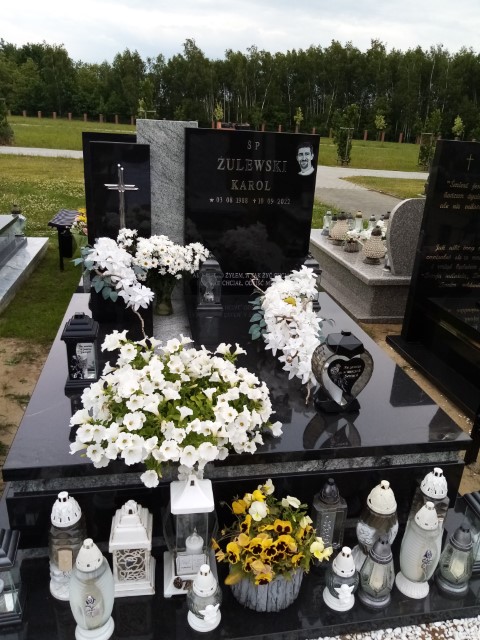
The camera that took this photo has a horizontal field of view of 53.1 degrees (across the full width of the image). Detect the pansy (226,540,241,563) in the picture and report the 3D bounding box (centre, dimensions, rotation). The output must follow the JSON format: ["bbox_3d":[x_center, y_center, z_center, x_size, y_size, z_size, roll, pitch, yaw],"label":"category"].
[{"bbox_3d":[-0.019,0.662,1.375,0.046,0.060,0.025,11,3,18],"label":"pansy"}]

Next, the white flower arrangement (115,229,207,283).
[{"bbox_3d":[-0.454,-0.372,2.817,0.540,0.310,0.380,0,22,-8],"label":"white flower arrangement"}]

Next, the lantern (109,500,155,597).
[{"bbox_3d":[-0.323,0.669,1.446,0.132,0.328,0.130,0,22,-8],"label":"lantern"}]

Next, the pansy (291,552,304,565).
[{"bbox_3d":[0.170,0.705,1.421,0.039,0.035,0.025,-10,6,-29],"label":"pansy"}]

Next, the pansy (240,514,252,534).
[{"bbox_3d":[0.019,0.590,1.386,0.045,0.055,0.027,17,6,31],"label":"pansy"}]

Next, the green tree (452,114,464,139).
[{"bbox_3d":[18.833,-16.226,41.822,1.020,3.037,1.020,-1,23,-10],"label":"green tree"}]

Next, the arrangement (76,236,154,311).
[{"bbox_3d":[-0.620,-0.250,2.419,0.367,0.306,0.286,-1,23,-10],"label":"arrangement"}]

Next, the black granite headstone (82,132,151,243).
[{"bbox_3d":[-0.713,-0.611,2.852,0.357,0.918,0.153,-1,23,-10],"label":"black granite headstone"}]

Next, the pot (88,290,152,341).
[{"bbox_3d":[-0.611,-0.064,2.478,0.286,0.204,0.255,-1,23,-10],"label":"pot"}]

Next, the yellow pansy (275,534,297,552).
[{"bbox_3d":[0.133,0.652,1.403,0.056,0.051,0.025,3,-3,-1],"label":"yellow pansy"}]

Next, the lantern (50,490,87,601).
[{"bbox_3d":[-0.513,0.654,1.424,0.115,0.355,0.115,-6,24,-22],"label":"lantern"}]

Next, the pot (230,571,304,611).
[{"bbox_3d":[0.078,0.774,1.492,0.225,0.145,0.225,3,22,-1],"label":"pot"}]

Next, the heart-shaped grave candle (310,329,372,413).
[{"bbox_3d":[0.390,0.197,1.843,0.224,0.316,0.143,4,22,1],"label":"heart-shaped grave candle"}]

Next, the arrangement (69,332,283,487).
[{"bbox_3d":[-0.211,0.264,1.635,0.663,0.377,0.530,-1,23,-10],"label":"arrangement"}]

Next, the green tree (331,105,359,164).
[{"bbox_3d":[4.322,-7.603,19.694,1.020,2.373,1.020,-1,23,-10],"label":"green tree"}]

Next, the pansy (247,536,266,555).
[{"bbox_3d":[0.046,0.629,1.342,0.055,0.052,0.025,5,-3,3],"label":"pansy"}]

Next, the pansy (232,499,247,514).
[{"bbox_3d":[-0.002,0.570,1.468,0.027,0.047,0.045,4,17,-40],"label":"pansy"}]

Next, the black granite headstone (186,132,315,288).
[{"bbox_3d":[0.051,-0.622,2.914,0.773,0.967,0.075,-1,23,-11],"label":"black granite headstone"}]

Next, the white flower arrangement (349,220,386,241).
[{"bbox_3d":[1.342,-0.932,5.060,0.390,0.230,0.260,3,22,0],"label":"white flower arrangement"}]

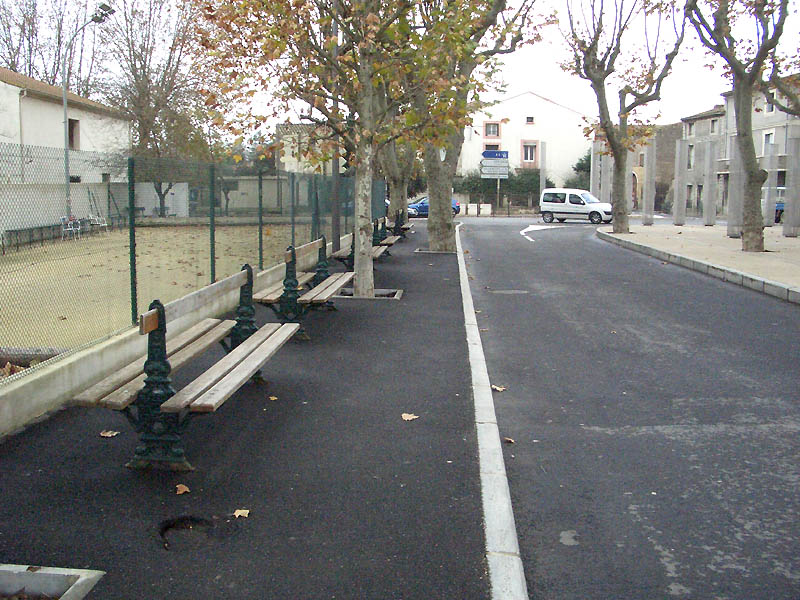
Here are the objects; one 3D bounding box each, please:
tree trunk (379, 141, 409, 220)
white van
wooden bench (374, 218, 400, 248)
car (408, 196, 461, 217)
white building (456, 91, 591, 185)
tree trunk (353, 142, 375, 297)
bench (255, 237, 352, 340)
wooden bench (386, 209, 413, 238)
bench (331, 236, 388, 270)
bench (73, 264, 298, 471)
[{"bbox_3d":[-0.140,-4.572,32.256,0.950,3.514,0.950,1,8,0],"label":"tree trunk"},{"bbox_3d":[9.223,-4.857,41.908,4.120,1.820,1.720,6,9,34],"label":"white van"},{"bbox_3d":[-0.457,-1.427,18.717,0.791,0.976,2.636,1,8,3],"label":"wooden bench"},{"bbox_3d":[1.759,-5.644,48.176,3.750,1.420,1.660,1,8,0],"label":"car"},{"bbox_3d":[10.894,-13.453,74.336,11.942,10.014,11.000,1,8,0],"label":"white building"},{"bbox_3d":[-0.543,-1.207,12.195,0.303,2.295,0.303,1,8,0],"label":"tree trunk"},{"bbox_3d":[-1.073,-0.216,9.565,0.791,0.976,2.636,1,8,3],"label":"bench"},{"bbox_3d":[0.006,-2.384,25.675,0.791,0.976,2.636,1,8,3],"label":"wooden bench"},{"bbox_3d":[-0.704,-0.935,15.034,0.791,0.976,2.636,1,8,3],"label":"bench"},{"bbox_3d":[-1.329,0.343,5.663,0.791,0.976,2.636,1,8,3],"label":"bench"}]

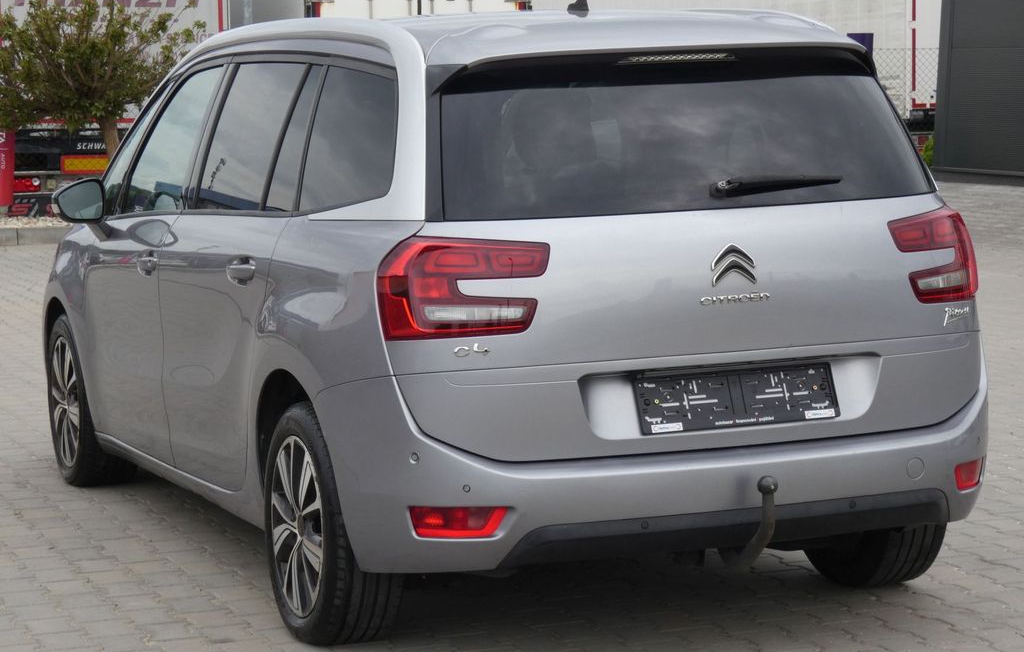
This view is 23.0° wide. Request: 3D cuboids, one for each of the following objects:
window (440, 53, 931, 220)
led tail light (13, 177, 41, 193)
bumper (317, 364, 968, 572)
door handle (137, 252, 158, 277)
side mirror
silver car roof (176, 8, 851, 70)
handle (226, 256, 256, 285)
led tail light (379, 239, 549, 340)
[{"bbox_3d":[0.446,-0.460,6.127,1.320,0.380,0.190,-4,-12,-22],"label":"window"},{"bbox_3d":[-4.974,-1.432,25.500,0.400,0.155,0.090,-4,6,-18],"label":"led tail light"},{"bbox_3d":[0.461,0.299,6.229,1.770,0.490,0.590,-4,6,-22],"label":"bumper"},{"bbox_3d":[-1.125,-0.190,7.737,0.050,0.065,0.200,-4,6,-22],"label":"door handle"},{"bbox_3d":[-1.415,-0.407,8.195,0.195,0.160,0.130,-4,6,-22],"label":"side mirror"},{"bbox_3d":[0.006,-0.831,7.170,1.280,0.170,2.250,-4,6,-22],"label":"silver car roof"},{"bbox_3d":[-0.726,-0.149,6.738,0.050,0.065,0.200,-4,6,-22],"label":"handle"},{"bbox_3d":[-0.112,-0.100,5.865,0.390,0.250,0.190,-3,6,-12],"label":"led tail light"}]

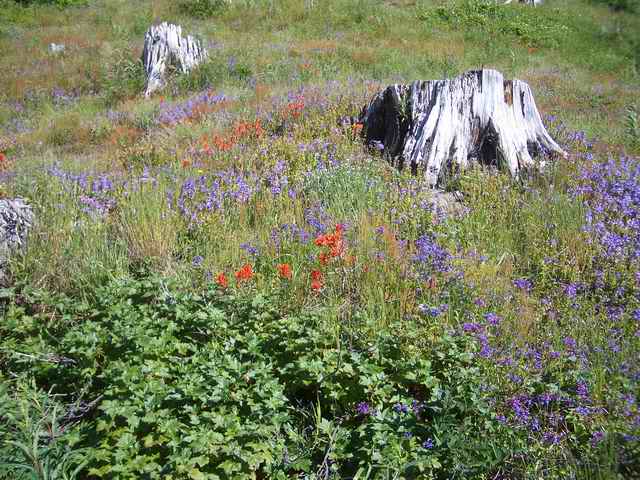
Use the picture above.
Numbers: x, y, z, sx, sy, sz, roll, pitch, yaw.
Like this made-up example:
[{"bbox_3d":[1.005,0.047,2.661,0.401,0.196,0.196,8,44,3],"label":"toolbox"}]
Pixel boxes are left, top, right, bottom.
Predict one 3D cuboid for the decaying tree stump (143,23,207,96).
[{"bbox_3d":[-1.697,-2.120,7.600,0.775,0.834,0.660,-2,9,-12],"label":"decaying tree stump"}]

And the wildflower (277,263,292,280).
[{"bbox_3d":[-0.151,0.134,2.750,0.065,0.074,0.060,-1,9,-3],"label":"wildflower"}]

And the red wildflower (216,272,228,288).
[{"bbox_3d":[-0.407,0.169,2.700,0.048,0.065,0.050,-1,9,-9],"label":"red wildflower"}]

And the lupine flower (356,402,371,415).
[{"bbox_3d":[0.128,0.495,1.900,0.039,0.034,0.040,1,9,4],"label":"lupine flower"}]

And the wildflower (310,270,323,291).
[{"bbox_3d":[-0.015,0.169,2.700,0.048,0.081,0.050,0,9,0],"label":"wildflower"}]

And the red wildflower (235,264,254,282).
[{"bbox_3d":[-0.321,0.142,2.750,0.081,0.074,0.065,-1,9,-7],"label":"red wildflower"}]

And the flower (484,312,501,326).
[{"bbox_3d":[0.626,0.289,2.350,0.055,0.049,0.052,2,9,15],"label":"flower"}]

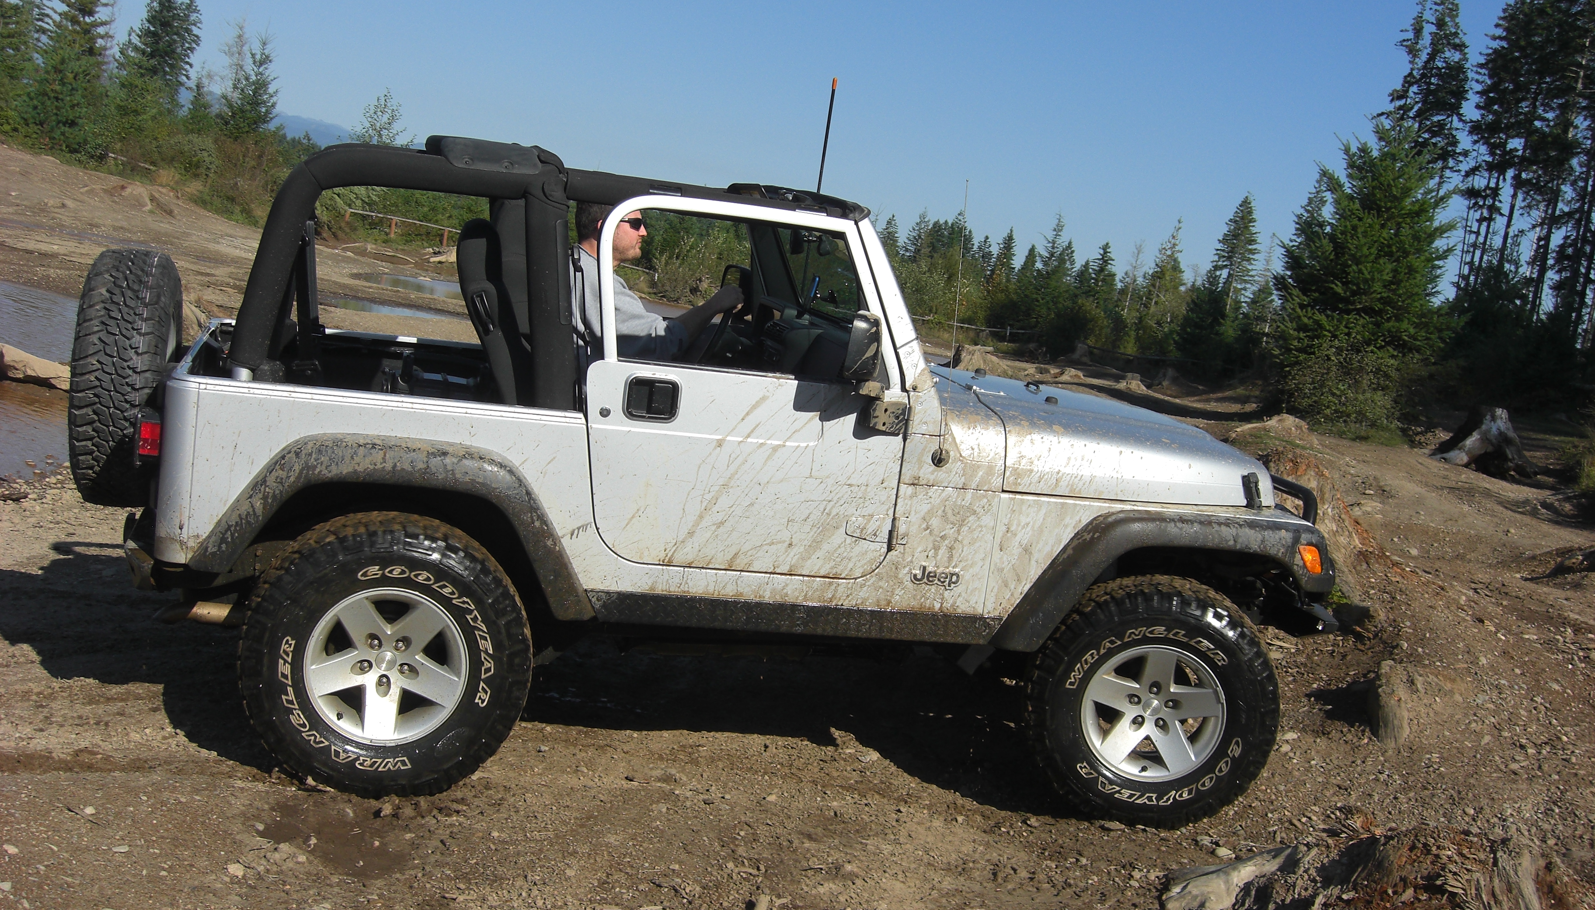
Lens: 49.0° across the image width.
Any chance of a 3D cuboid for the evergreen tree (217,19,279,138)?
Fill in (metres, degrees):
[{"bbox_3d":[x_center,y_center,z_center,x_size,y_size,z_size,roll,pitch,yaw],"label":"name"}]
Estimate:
[{"bbox_3d":[-18.853,-12.789,60.000,1.793,4.185,1.793,6,7,-18],"label":"evergreen tree"}]

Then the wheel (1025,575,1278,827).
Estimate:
[{"bbox_3d":[1.121,0.796,5.554,0.780,0.770,0.260,8,7,6],"label":"wheel"}]

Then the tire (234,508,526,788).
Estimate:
[{"bbox_3d":[-1.147,0.564,4.882,0.780,0.770,0.260,6,7,-16],"label":"tire"}]

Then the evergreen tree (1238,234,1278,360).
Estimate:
[{"bbox_3d":[13.637,-4.534,52.000,1.073,3.775,1.073,10,7,14],"label":"evergreen tree"}]

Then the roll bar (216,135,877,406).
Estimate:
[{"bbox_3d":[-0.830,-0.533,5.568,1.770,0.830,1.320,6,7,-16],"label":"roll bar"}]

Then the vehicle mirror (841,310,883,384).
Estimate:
[{"bbox_3d":[0.184,-0.309,4.985,0.100,0.195,0.165,7,7,-3],"label":"vehicle mirror"}]

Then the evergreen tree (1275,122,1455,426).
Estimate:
[{"bbox_3d":[8.429,-2.655,26.000,2.369,4.404,2.369,10,7,17],"label":"evergreen tree"}]

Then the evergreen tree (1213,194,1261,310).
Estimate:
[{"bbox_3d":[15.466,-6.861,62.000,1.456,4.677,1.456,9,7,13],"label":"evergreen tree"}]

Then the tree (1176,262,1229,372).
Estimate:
[{"bbox_3d":[11.547,-3.968,50.000,1.317,3.060,1.317,9,7,12],"label":"tree"}]

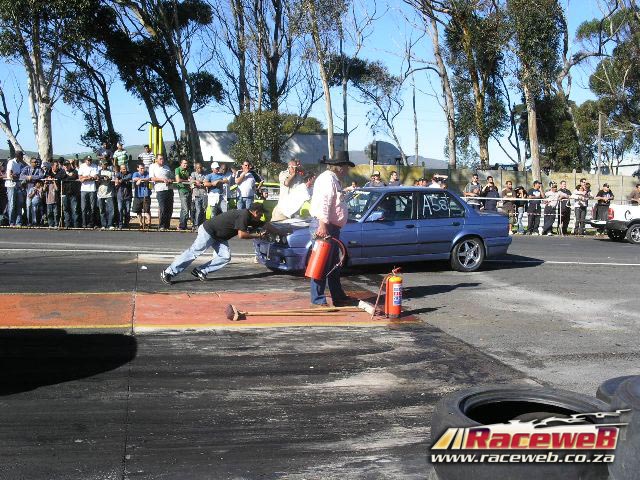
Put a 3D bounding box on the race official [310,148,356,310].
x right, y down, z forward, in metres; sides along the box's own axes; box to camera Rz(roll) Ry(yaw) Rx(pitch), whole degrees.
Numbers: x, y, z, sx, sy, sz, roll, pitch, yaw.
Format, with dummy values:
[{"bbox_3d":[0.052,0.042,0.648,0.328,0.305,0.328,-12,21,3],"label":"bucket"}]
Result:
[{"bbox_3d":[0.153,-0.140,8.574,0.560,1.880,0.560,1,6,-6],"label":"race official"}]

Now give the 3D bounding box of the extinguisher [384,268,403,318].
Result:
[{"bbox_3d":[0.839,0.594,7.987,0.180,0.570,0.190,1,6,0],"label":"extinguisher"}]

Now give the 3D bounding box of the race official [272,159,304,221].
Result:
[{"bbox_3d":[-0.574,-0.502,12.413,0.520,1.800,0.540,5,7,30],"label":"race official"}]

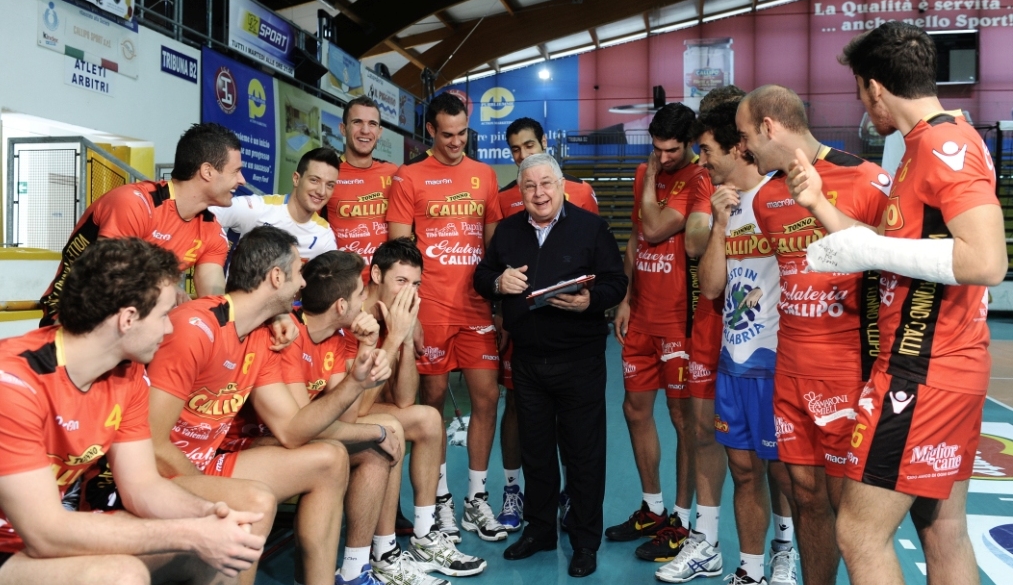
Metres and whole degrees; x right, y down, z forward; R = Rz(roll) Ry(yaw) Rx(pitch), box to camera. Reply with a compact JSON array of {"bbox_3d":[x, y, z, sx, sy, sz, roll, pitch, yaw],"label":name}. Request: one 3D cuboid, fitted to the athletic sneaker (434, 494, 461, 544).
[{"bbox_3d":[-0.274,1.031,4.142,0.115,0.150,0.300,0,2,-9],"label":"athletic sneaker"}]

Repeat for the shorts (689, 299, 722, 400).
[{"bbox_3d":[0.949,0.245,3.680,0.400,0.390,0.310,1,2,25],"label":"shorts"}]

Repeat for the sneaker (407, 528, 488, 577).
[{"bbox_3d":[-0.223,0.978,3.429,0.322,0.146,0.117,1,2,22],"label":"sneaker"}]

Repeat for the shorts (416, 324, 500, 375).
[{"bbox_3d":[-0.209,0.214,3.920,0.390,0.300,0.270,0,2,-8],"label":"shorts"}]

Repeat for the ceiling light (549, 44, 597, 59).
[{"bbox_3d":[2.370,-8.533,31.999,1.687,0.140,0.140,-10,0,12],"label":"ceiling light"}]

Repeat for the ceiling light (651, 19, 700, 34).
[{"bbox_3d":[5.324,-8.429,28.500,1.550,0.160,0.200,-11,0,10],"label":"ceiling light"}]

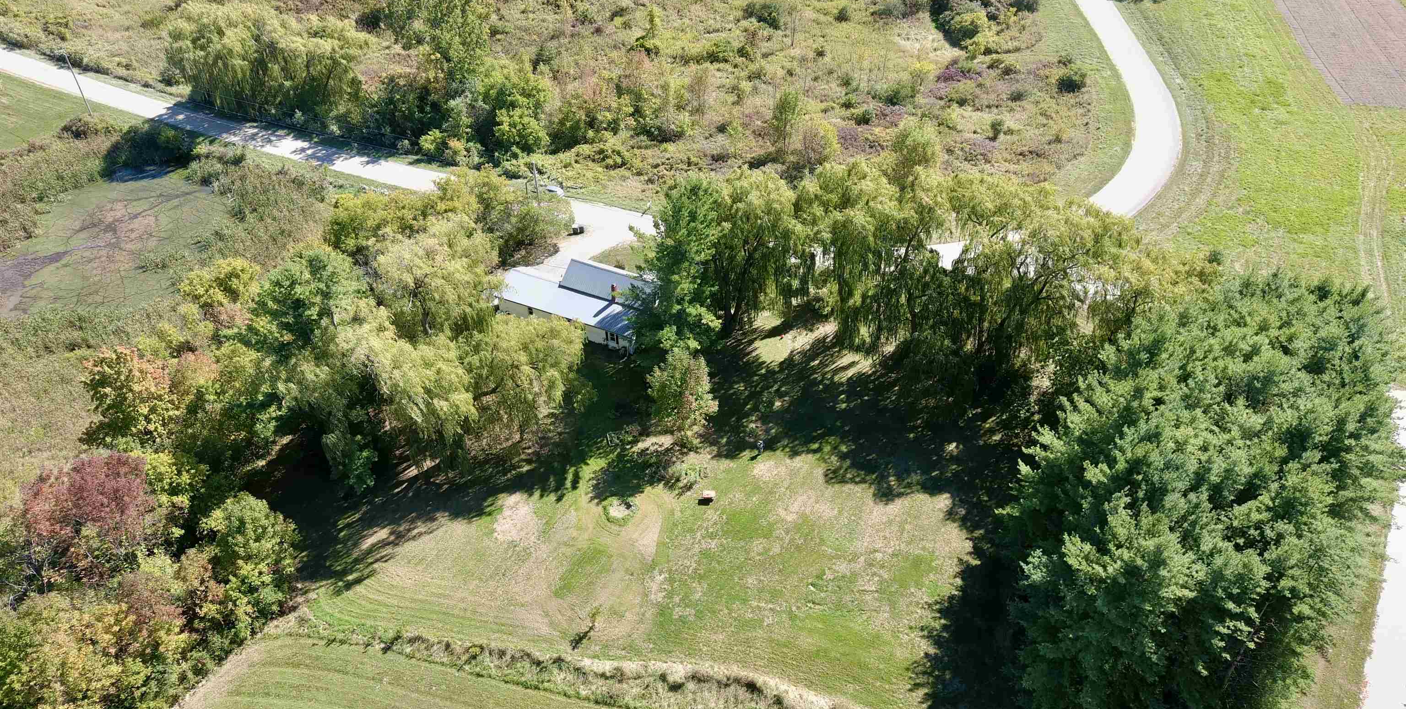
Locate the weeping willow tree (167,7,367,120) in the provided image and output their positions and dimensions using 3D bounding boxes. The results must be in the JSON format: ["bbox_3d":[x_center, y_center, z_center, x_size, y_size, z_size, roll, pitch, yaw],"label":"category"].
[{"bbox_3d":[-65.900,-44.559,159.504,31.000,12.500,15.000,12,40,14],"label":"weeping willow tree"}]

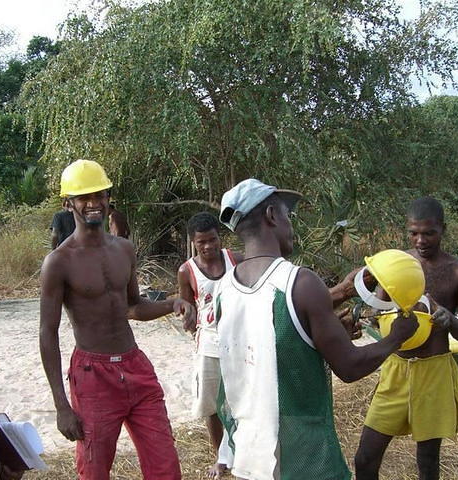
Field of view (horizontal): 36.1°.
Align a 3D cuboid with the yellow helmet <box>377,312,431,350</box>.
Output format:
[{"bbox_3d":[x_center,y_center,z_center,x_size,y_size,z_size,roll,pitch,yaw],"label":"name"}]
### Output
[{"bbox_3d":[0.712,0.371,2.850,0.220,0.155,0.265,1,-11,21],"label":"yellow helmet"}]

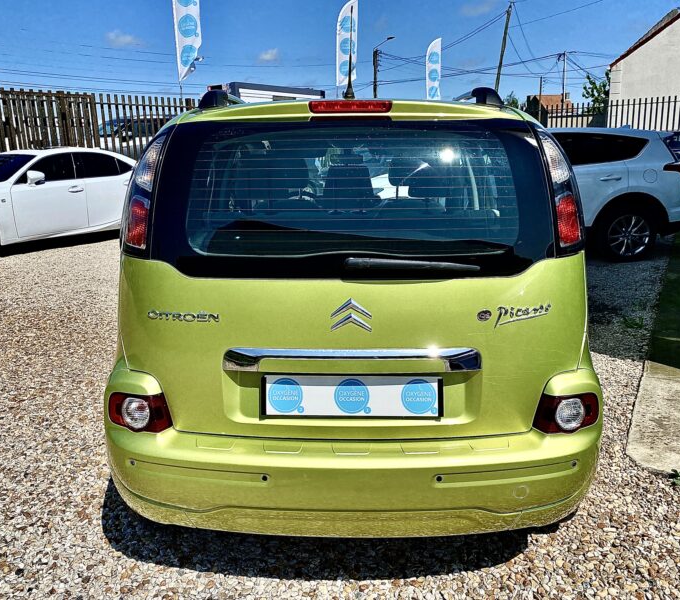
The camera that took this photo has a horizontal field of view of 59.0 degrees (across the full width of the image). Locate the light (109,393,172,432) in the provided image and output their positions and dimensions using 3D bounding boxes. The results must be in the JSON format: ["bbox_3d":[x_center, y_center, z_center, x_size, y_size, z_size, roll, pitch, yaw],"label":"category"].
[{"bbox_3d":[-0.625,0.350,1.891,0.220,0.118,0.085,3,14,12],"label":"light"}]

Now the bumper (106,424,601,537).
[{"bbox_3d":[0.046,0.526,1.952,1.660,0.320,0.400,0,14,1],"label":"bumper"}]

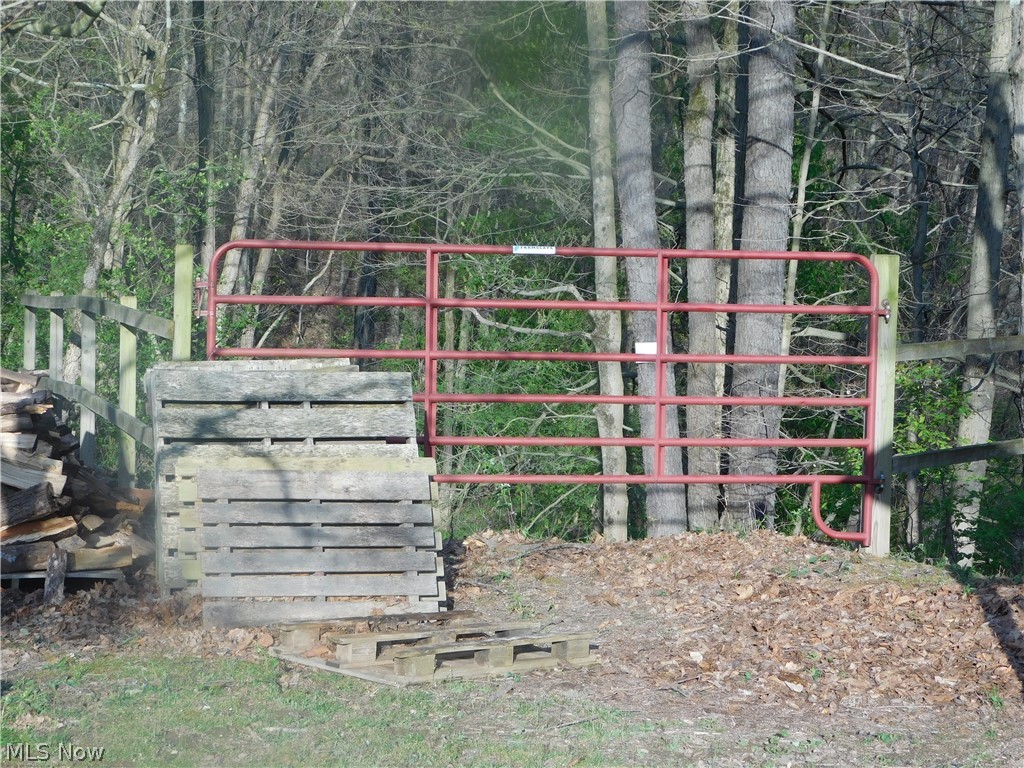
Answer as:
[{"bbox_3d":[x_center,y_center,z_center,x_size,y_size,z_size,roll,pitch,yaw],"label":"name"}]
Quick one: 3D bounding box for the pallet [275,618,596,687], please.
[{"bbox_3d":[-0.353,1.205,10.931,1.160,0.144,0.970,0,3,-41],"label":"pallet"}]

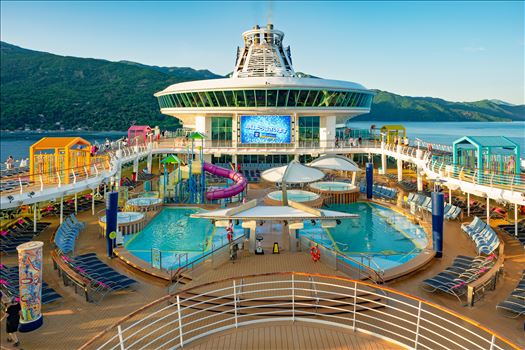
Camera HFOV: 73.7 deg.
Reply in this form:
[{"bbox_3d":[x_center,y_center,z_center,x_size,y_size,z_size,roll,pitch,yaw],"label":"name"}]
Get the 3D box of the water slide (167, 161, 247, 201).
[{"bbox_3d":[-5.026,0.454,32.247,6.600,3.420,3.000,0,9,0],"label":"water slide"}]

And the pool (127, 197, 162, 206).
[{"bbox_3d":[-9.451,2.495,28.082,2.700,0.650,2.700,0,9,0],"label":"pool"}]

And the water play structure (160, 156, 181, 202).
[{"bbox_3d":[-8.303,0.192,31.899,1.550,4.040,1.550,0,9,0],"label":"water play structure"}]

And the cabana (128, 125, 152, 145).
[{"bbox_3d":[-17.328,-5.710,49.712,2.500,2.750,2.800,0,9,0],"label":"cabana"}]

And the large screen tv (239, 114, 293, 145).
[{"bbox_3d":[0.556,-6.264,48.614,6.950,3.900,0.300,0,9,0],"label":"large screen tv"}]

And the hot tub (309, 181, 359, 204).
[{"bbox_3d":[6.610,1.611,32.667,4.100,1.050,4.100,0,9,0],"label":"hot tub"}]

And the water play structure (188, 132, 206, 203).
[{"bbox_3d":[-5.649,-0.686,30.882,1.400,6.090,1.400,0,9,0],"label":"water play structure"}]

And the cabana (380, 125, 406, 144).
[{"bbox_3d":[18.678,-5.710,49.712,2.500,2.750,2.800,0,9,0],"label":"cabana"}]

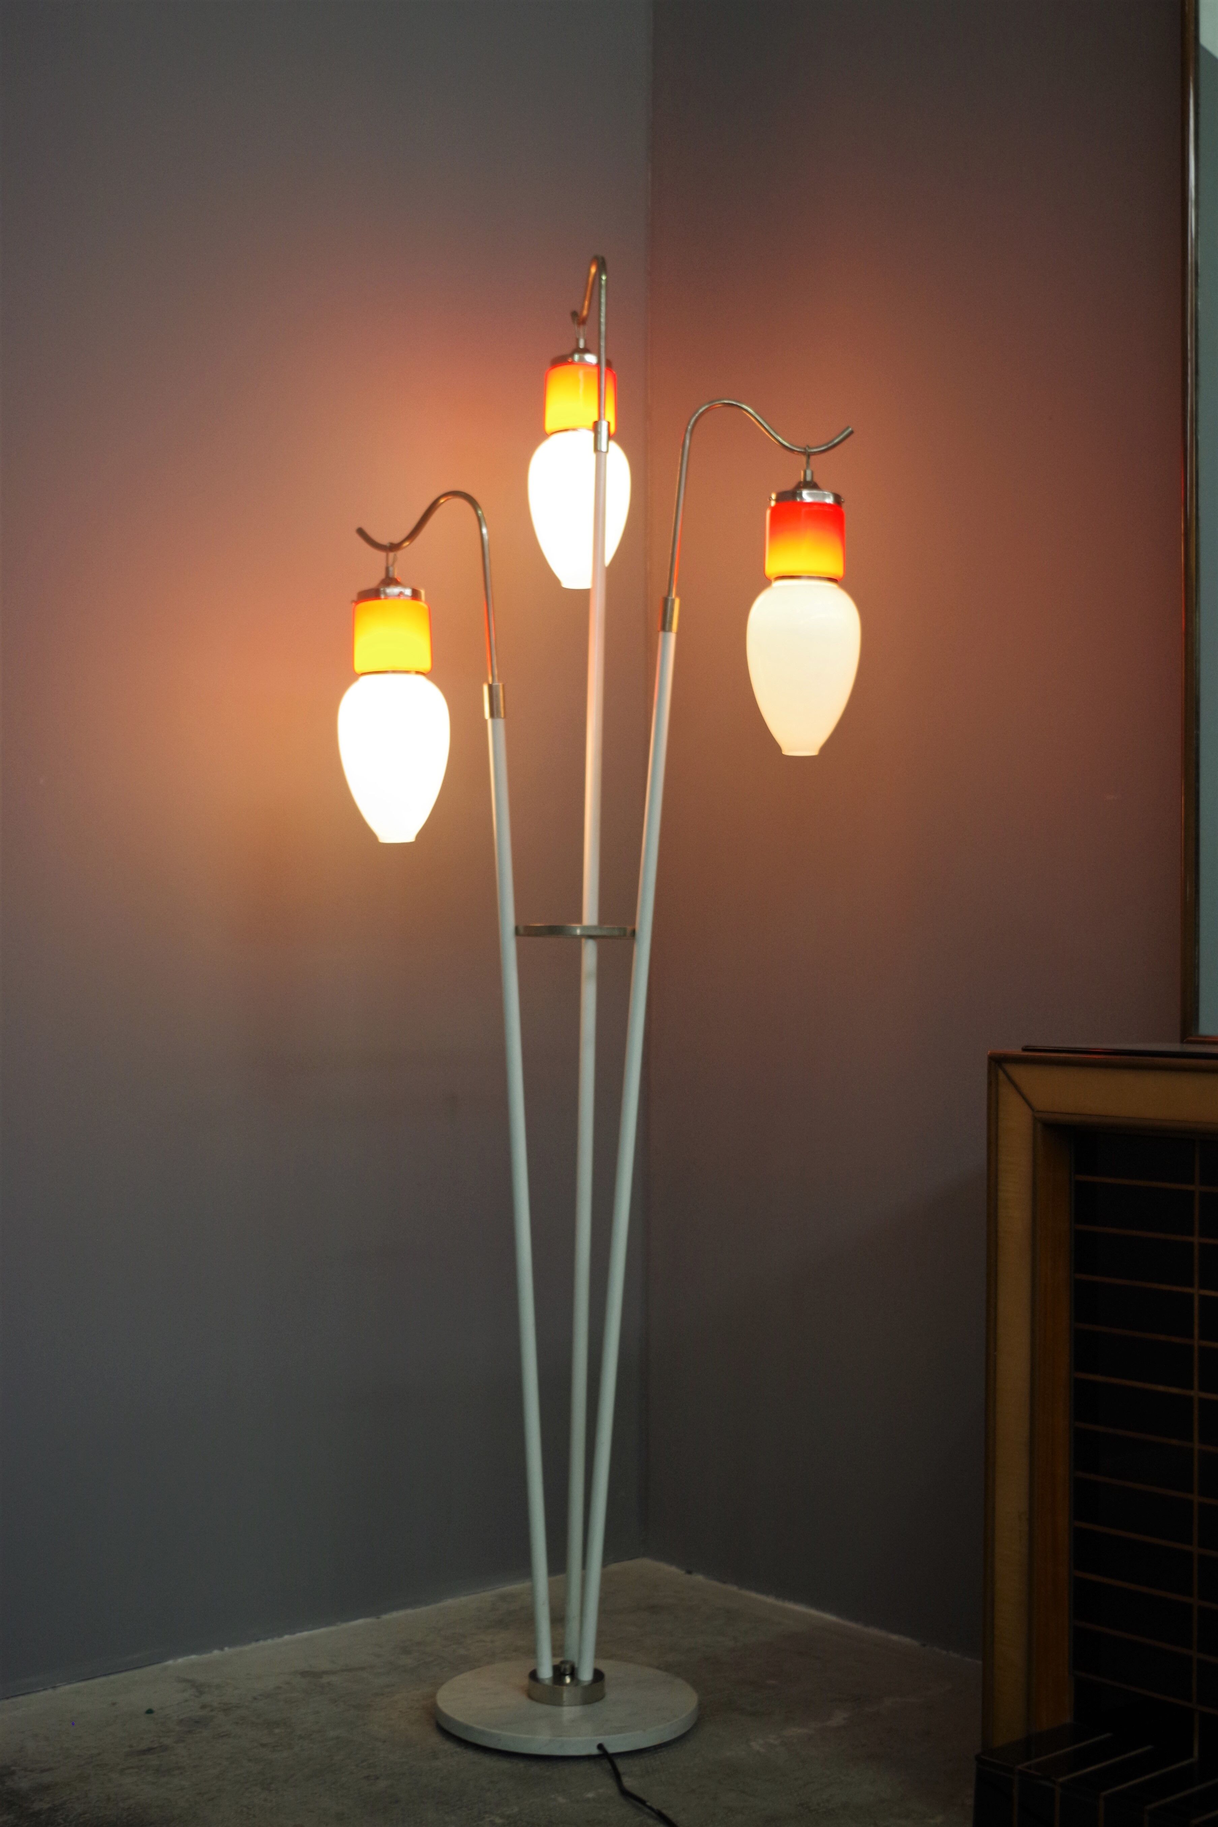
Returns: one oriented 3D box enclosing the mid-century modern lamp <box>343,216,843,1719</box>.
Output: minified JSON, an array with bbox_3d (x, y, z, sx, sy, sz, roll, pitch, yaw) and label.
[{"bbox_3d":[-0.022,0.036,2.581,0.623,1.766,0.517,1,-3,0],"label":"mid-century modern lamp"}]

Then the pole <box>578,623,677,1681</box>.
[{"bbox_3d":[0.021,0.273,2.416,0.018,1.192,0.018,4,0,0],"label":"pole"}]

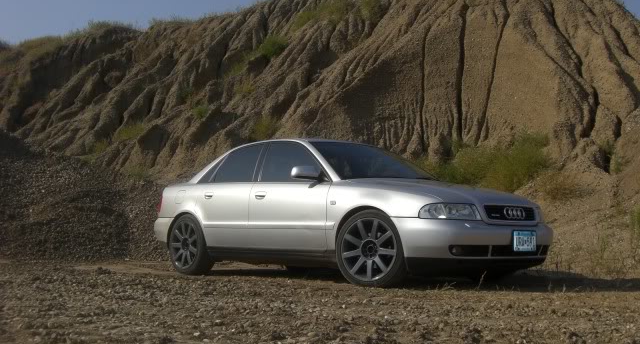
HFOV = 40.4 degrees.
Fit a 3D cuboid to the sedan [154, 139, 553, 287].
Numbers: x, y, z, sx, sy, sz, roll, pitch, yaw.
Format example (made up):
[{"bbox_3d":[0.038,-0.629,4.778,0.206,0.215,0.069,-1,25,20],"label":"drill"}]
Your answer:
[{"bbox_3d":[0.105,0.349,8.508,1.770,1.390,4.480,5,-6,-43],"label":"sedan"}]

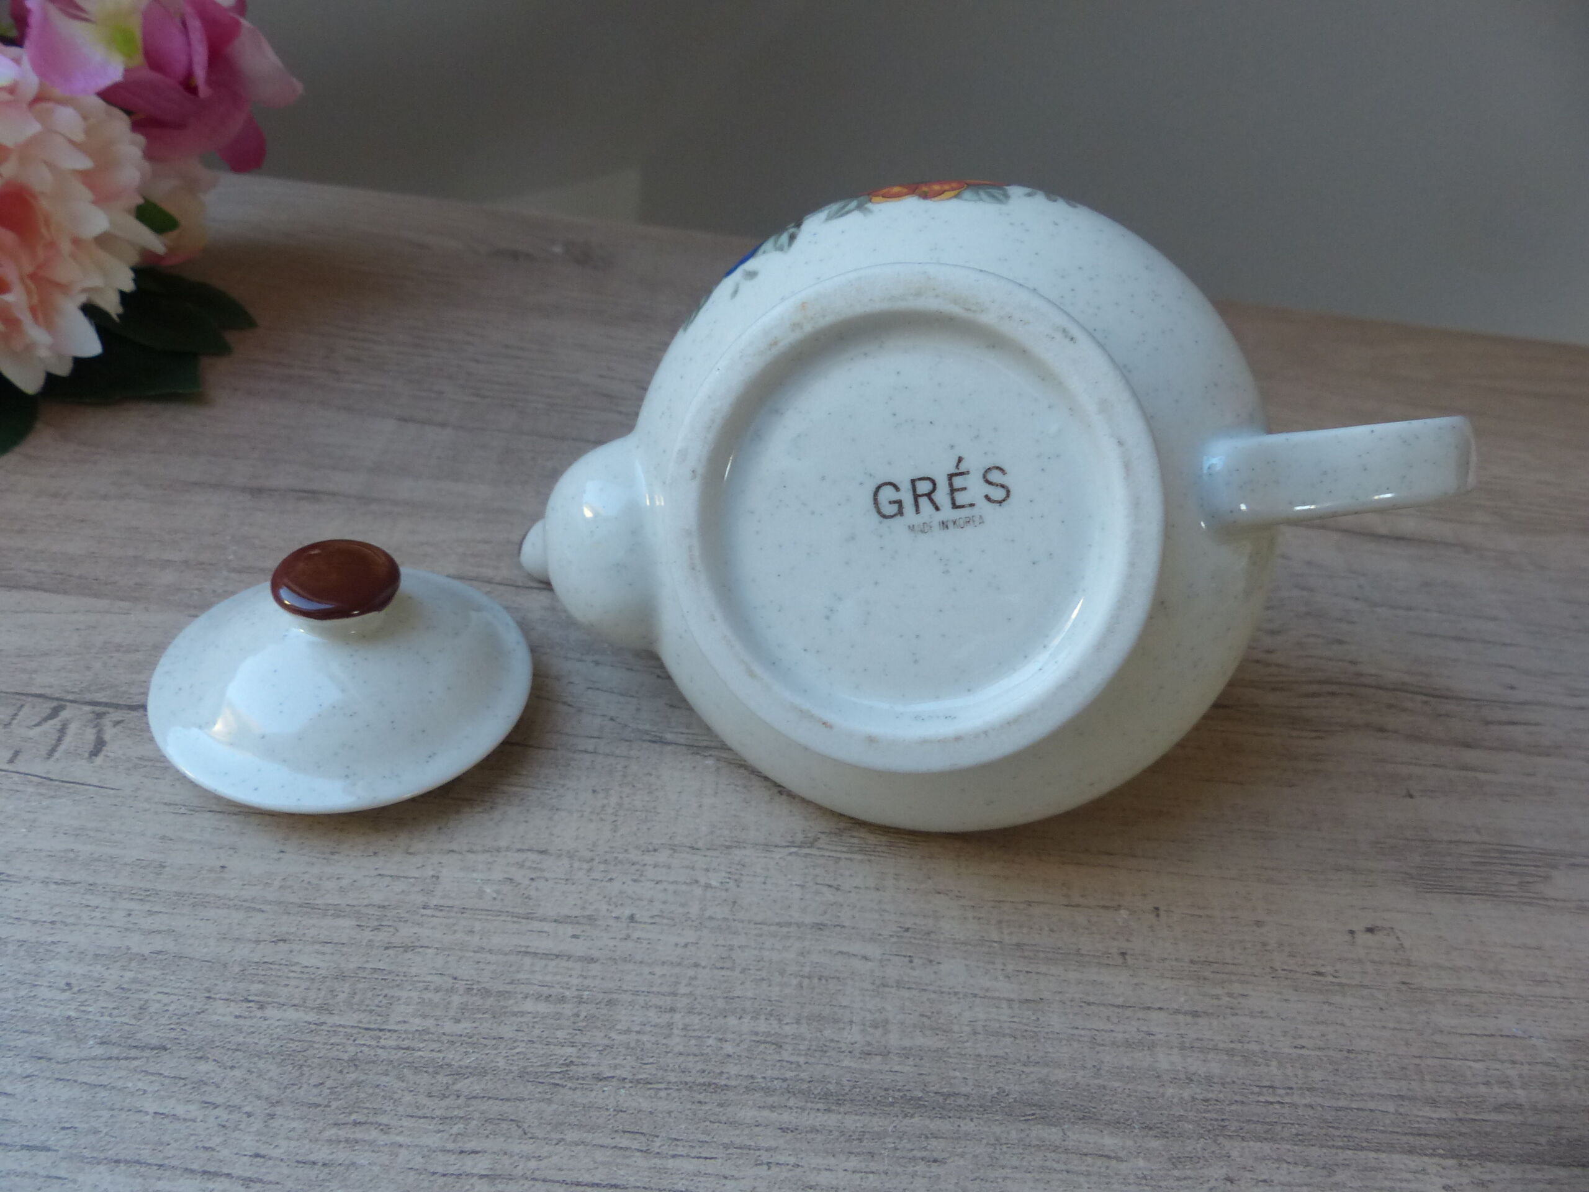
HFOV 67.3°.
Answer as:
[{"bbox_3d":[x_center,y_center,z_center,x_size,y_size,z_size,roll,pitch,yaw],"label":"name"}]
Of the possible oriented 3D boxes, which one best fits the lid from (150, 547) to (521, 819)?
[{"bbox_3d":[-0.107,0.009,0.284,0.088,0.041,0.088,6,40,-5],"label":"lid"}]

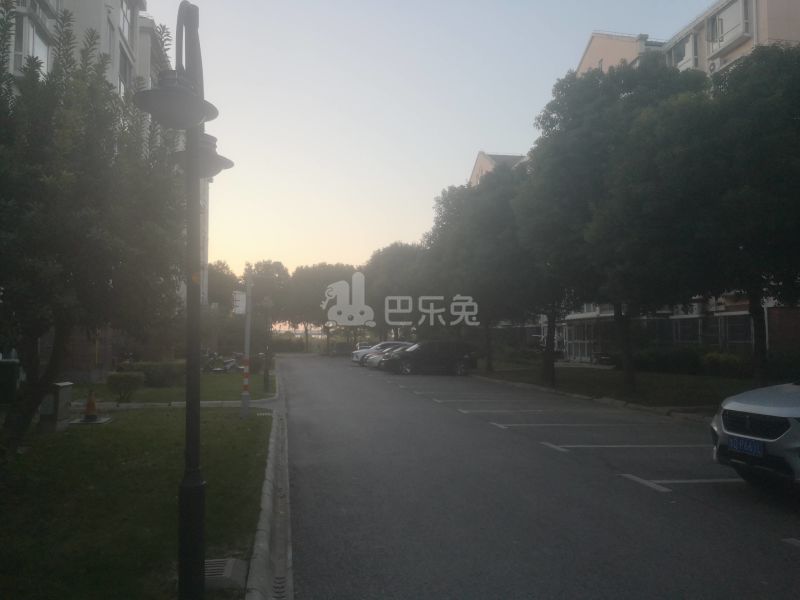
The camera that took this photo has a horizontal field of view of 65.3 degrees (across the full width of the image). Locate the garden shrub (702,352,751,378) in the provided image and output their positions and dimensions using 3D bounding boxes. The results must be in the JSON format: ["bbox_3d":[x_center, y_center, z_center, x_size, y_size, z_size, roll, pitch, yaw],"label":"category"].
[{"bbox_3d":[13.750,2.760,26.300,1.400,1.080,1.900,1,-4,-11],"label":"garden shrub"}]

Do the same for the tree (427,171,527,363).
[{"bbox_3d":[4.390,-1.458,32.347,6.000,10.400,6.000,1,-4,-11],"label":"tree"}]

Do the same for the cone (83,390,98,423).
[{"bbox_3d":[-6.076,2.094,12.250,0.340,0.620,0.340,0,-4,11],"label":"cone"}]

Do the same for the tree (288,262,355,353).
[{"bbox_3d":[-9.126,1.183,73.347,7.400,10.400,7.000,1,-4,-11],"label":"tree"}]

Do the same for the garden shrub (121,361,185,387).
[{"bbox_3d":[-8.450,2.540,21.400,2.150,0.880,1.300,1,-4,-11],"label":"garden shrub"}]

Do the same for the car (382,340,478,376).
[{"bbox_3d":[1.470,2.910,31.000,4.550,1.650,1.840,1,-4,-7],"label":"car"}]

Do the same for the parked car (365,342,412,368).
[{"bbox_3d":[0.249,3.401,37.651,4.500,1.520,1.780,1,-4,-11],"label":"parked car"}]

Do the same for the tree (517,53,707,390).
[{"bbox_3d":[6.901,-2.333,20.353,5.800,10.600,6.000,1,-4,-11],"label":"tree"}]

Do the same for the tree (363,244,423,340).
[{"bbox_3d":[-0.069,-0.005,51.833,6.000,10.000,6.200,1,-4,-11],"label":"tree"}]

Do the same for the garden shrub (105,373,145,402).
[{"bbox_3d":[-7.000,2.230,15.900,0.920,0.760,0.920,0,-4,0],"label":"garden shrub"}]

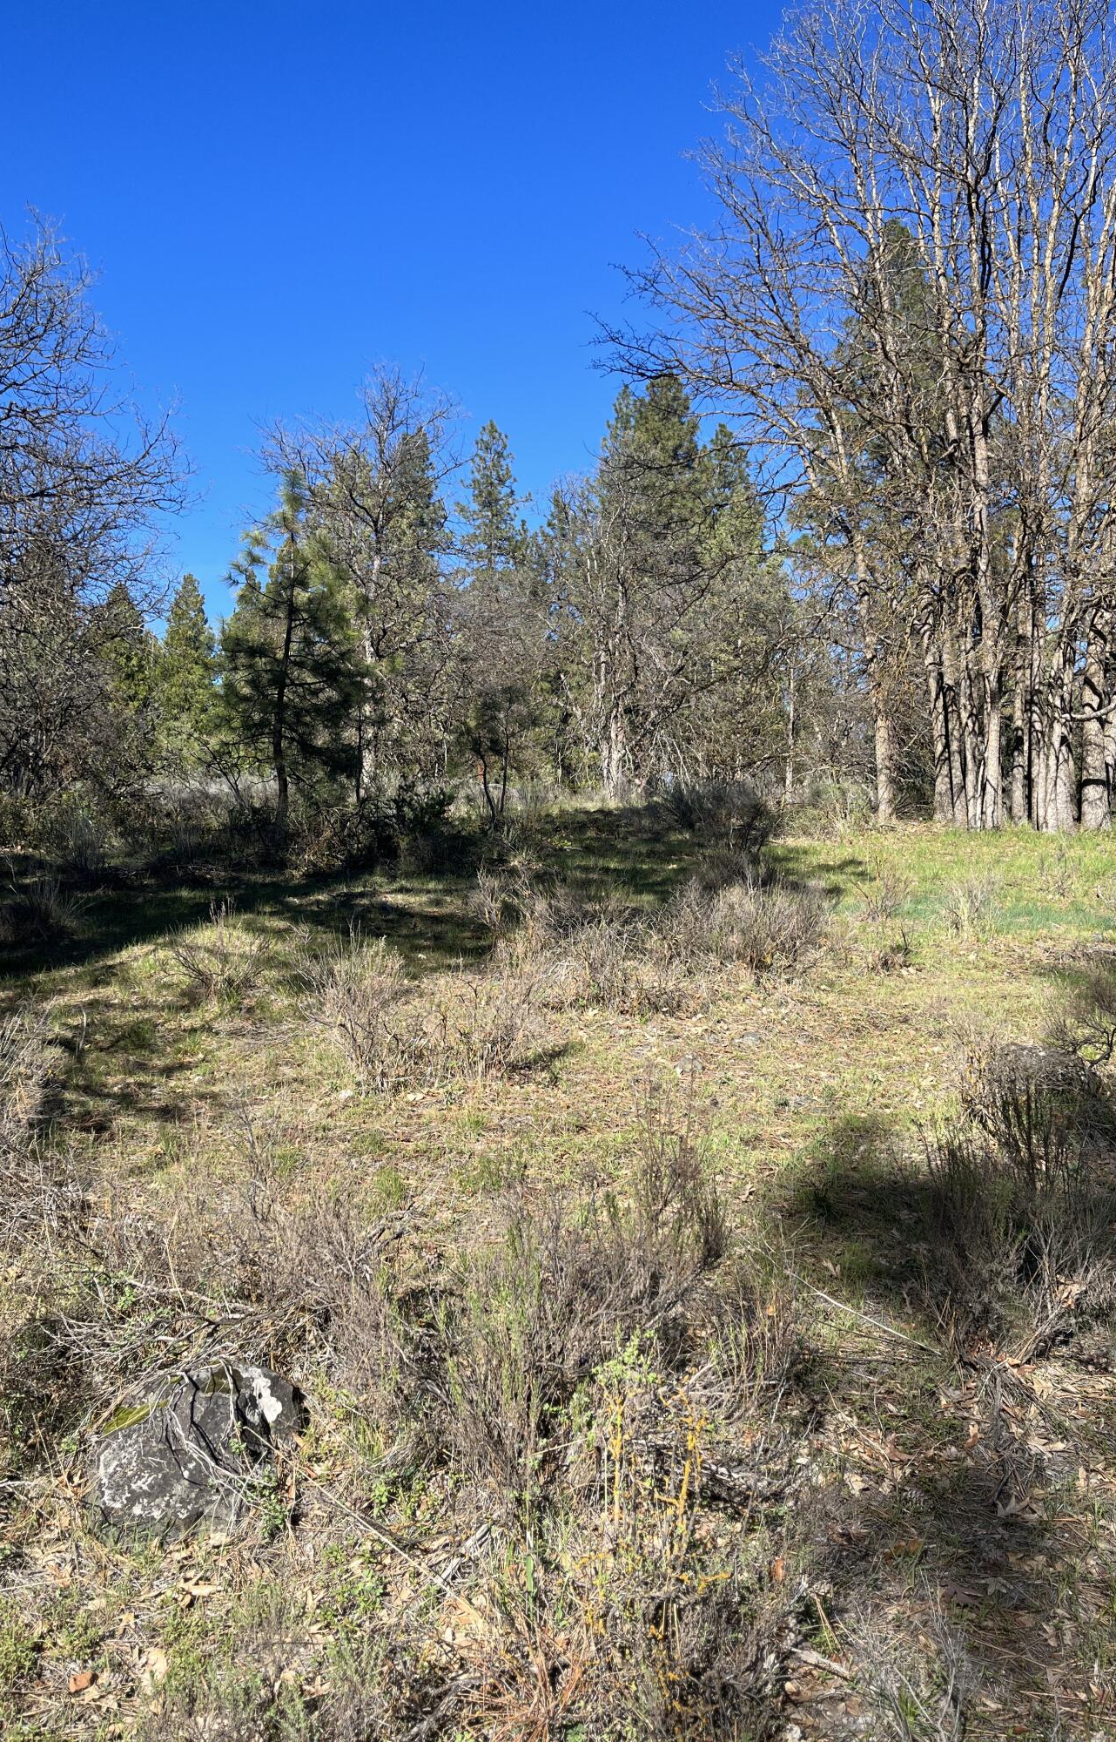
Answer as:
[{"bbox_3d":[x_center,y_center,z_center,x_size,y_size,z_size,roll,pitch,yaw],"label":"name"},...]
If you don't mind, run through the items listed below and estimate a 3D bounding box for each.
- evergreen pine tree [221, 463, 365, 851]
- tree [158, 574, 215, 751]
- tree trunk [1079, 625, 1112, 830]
[{"bbox_3d":[-4.599,-3.686,22.500,2.400,6.200,2.400,0,5,0],"label":"evergreen pine tree"},{"bbox_3d":[-10.731,-5.632,38.000,1.900,6.100,1.900,0,5,0],"label":"tree"},{"bbox_3d":[10.902,-2.853,26.500,0.560,4.000,0.550,0,5,0],"label":"tree trunk"}]

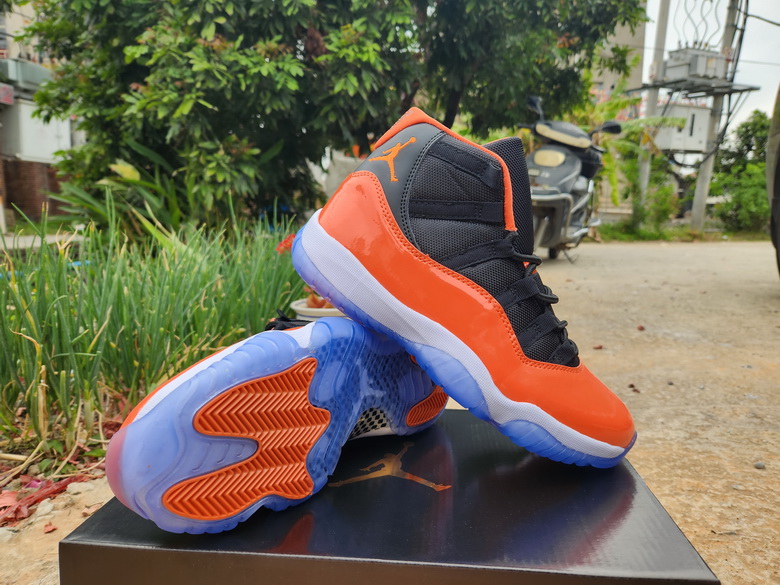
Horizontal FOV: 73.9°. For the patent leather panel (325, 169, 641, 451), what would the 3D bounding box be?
[{"bbox_3d":[0.070,0.009,0.407,0.293,0.081,0.104,33,11,3],"label":"patent leather panel"}]

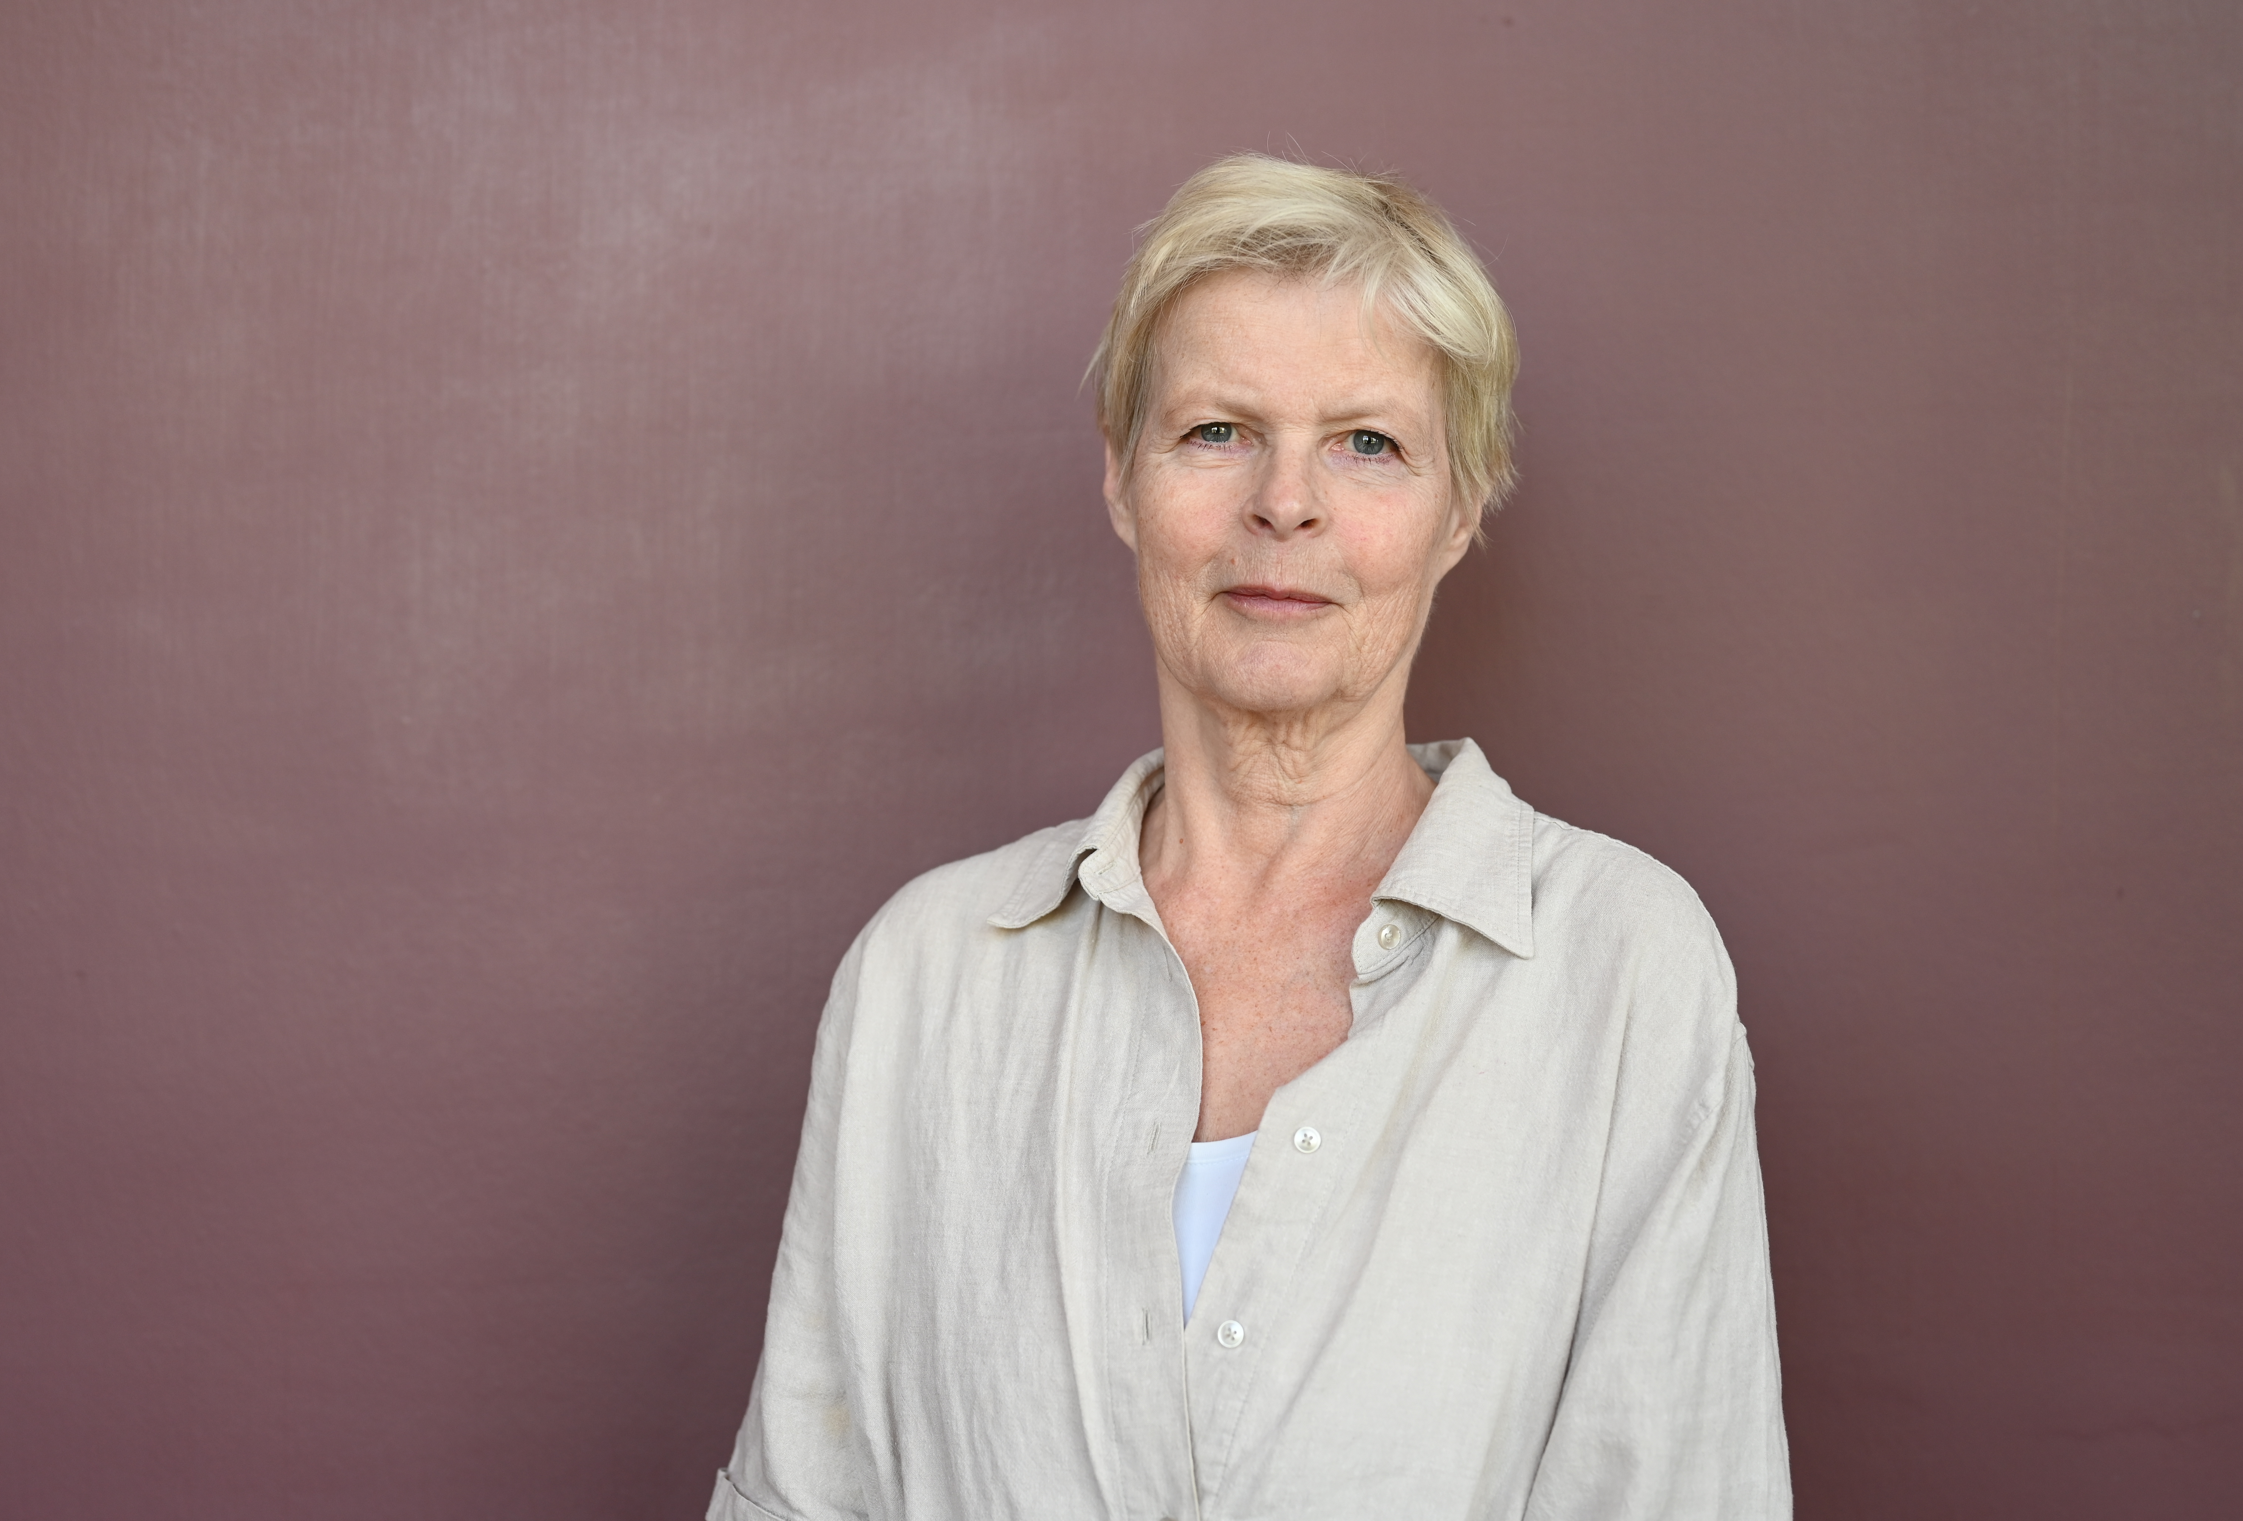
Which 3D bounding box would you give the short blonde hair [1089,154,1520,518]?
[{"bbox_3d":[0.081,-0.176,1.405,0.187,0.185,0.210,3,-1,3],"label":"short blonde hair"}]

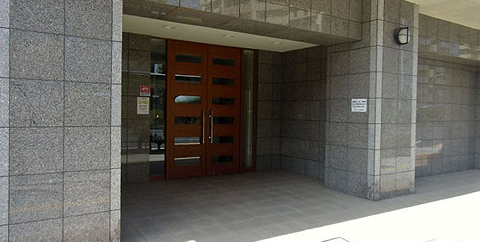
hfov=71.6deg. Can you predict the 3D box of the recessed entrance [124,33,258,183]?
[{"bbox_3d":[-0.823,-0.226,7.008,3.038,2.849,0.405,0,1,-30],"label":"recessed entrance"}]

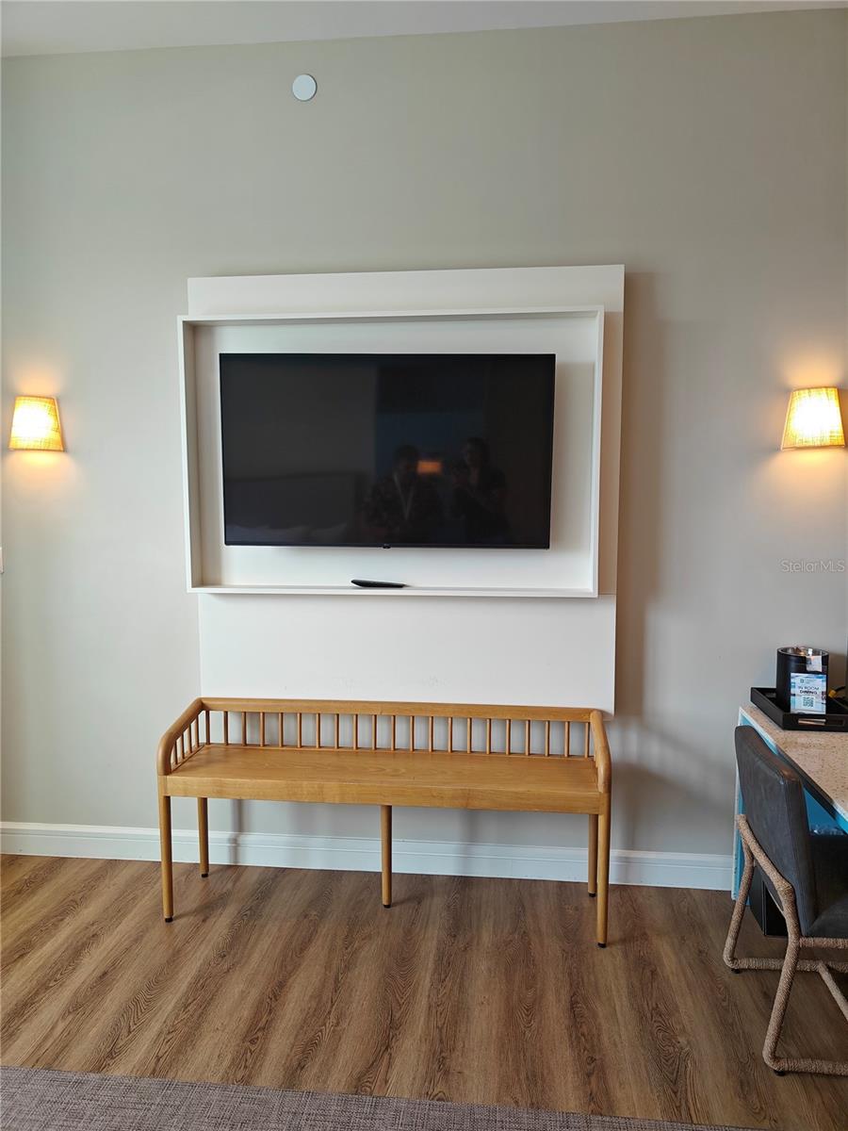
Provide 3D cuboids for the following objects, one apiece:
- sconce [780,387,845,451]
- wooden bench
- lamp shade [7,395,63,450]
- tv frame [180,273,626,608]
[{"bbox_3d":[1.374,-0.514,2.724,0.204,0.204,0.130,1,6,6],"label":"sconce"},{"bbox_3d":[-0.139,0.890,2.815,1.544,0.713,0.367,1,6,6],"label":"wooden bench"},{"bbox_3d":[-1.517,-0.543,3.014,0.204,0.207,0.130,1,6,6],"label":"lamp shade"},{"bbox_3d":[-0.086,-0.474,2.853,1.583,1.160,0.151,1,6,6],"label":"tv frame"}]

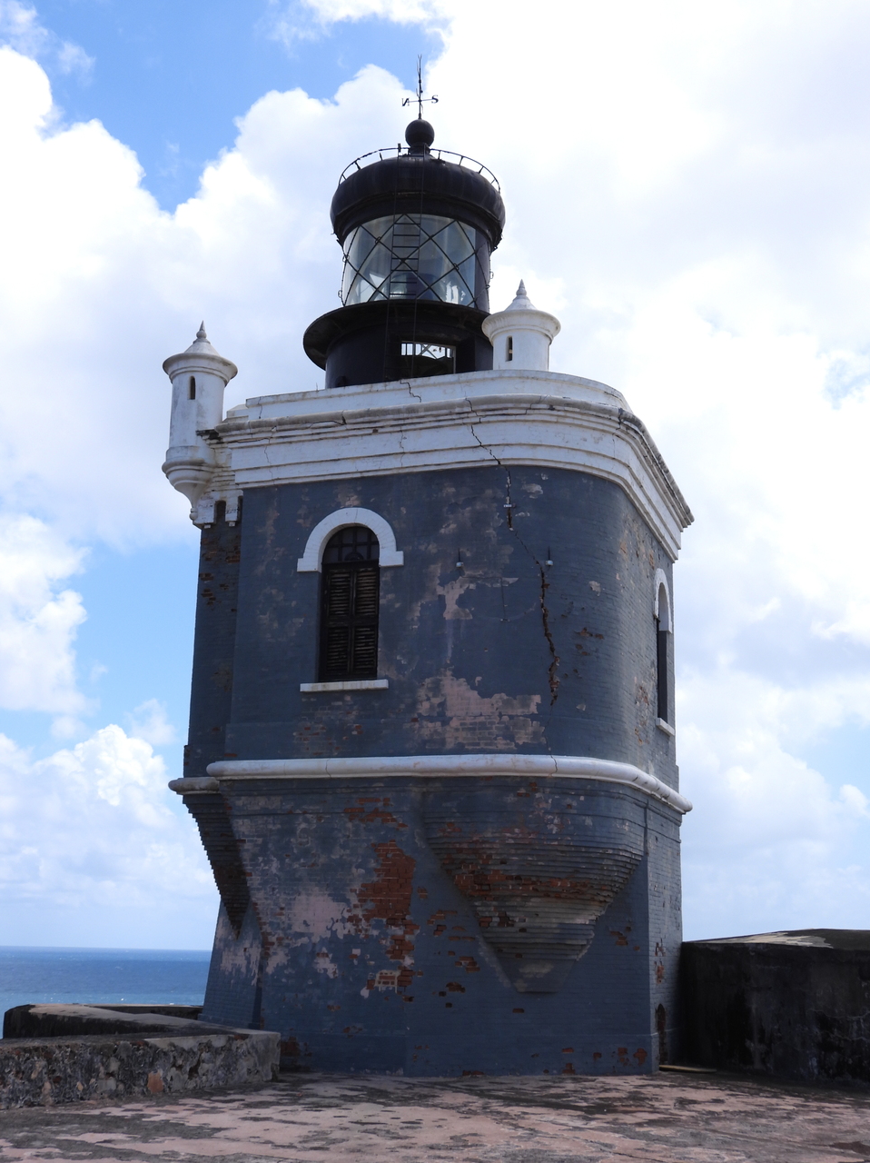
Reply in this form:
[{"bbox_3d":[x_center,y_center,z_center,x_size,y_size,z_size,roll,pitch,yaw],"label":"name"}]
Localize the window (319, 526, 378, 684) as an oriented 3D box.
[{"bbox_3d":[-1.190,0.298,20.082,0.920,2.236,0.198,-4,-15,19],"label":"window"}]

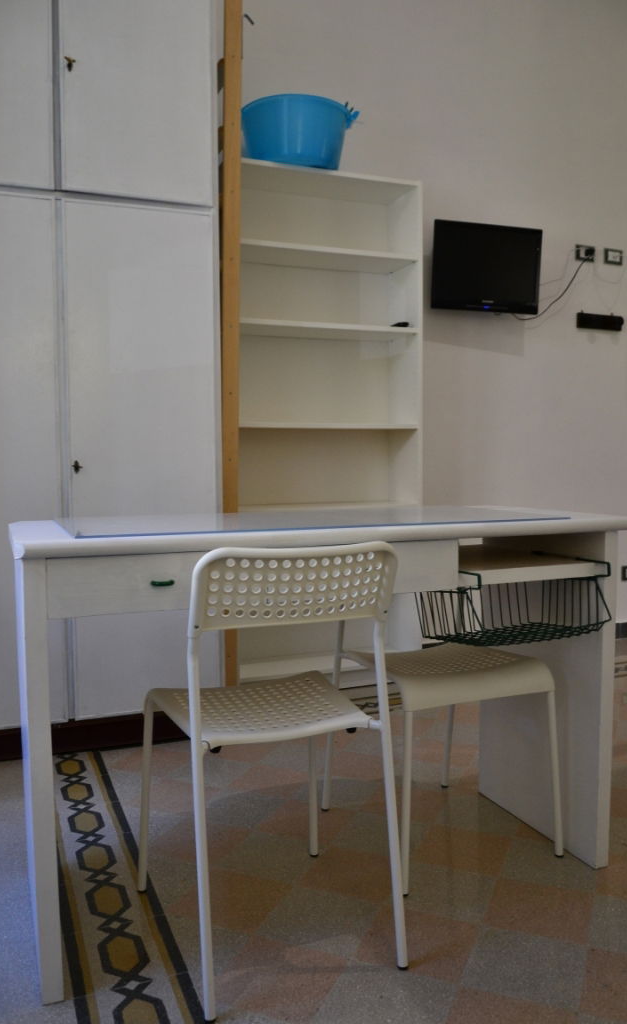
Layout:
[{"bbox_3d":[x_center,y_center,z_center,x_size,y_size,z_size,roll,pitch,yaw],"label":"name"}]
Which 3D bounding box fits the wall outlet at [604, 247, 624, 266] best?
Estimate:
[{"bbox_3d":[1.522,-1.289,3.890,0.120,0.080,0.012,-2,4,-20],"label":"wall outlet"}]

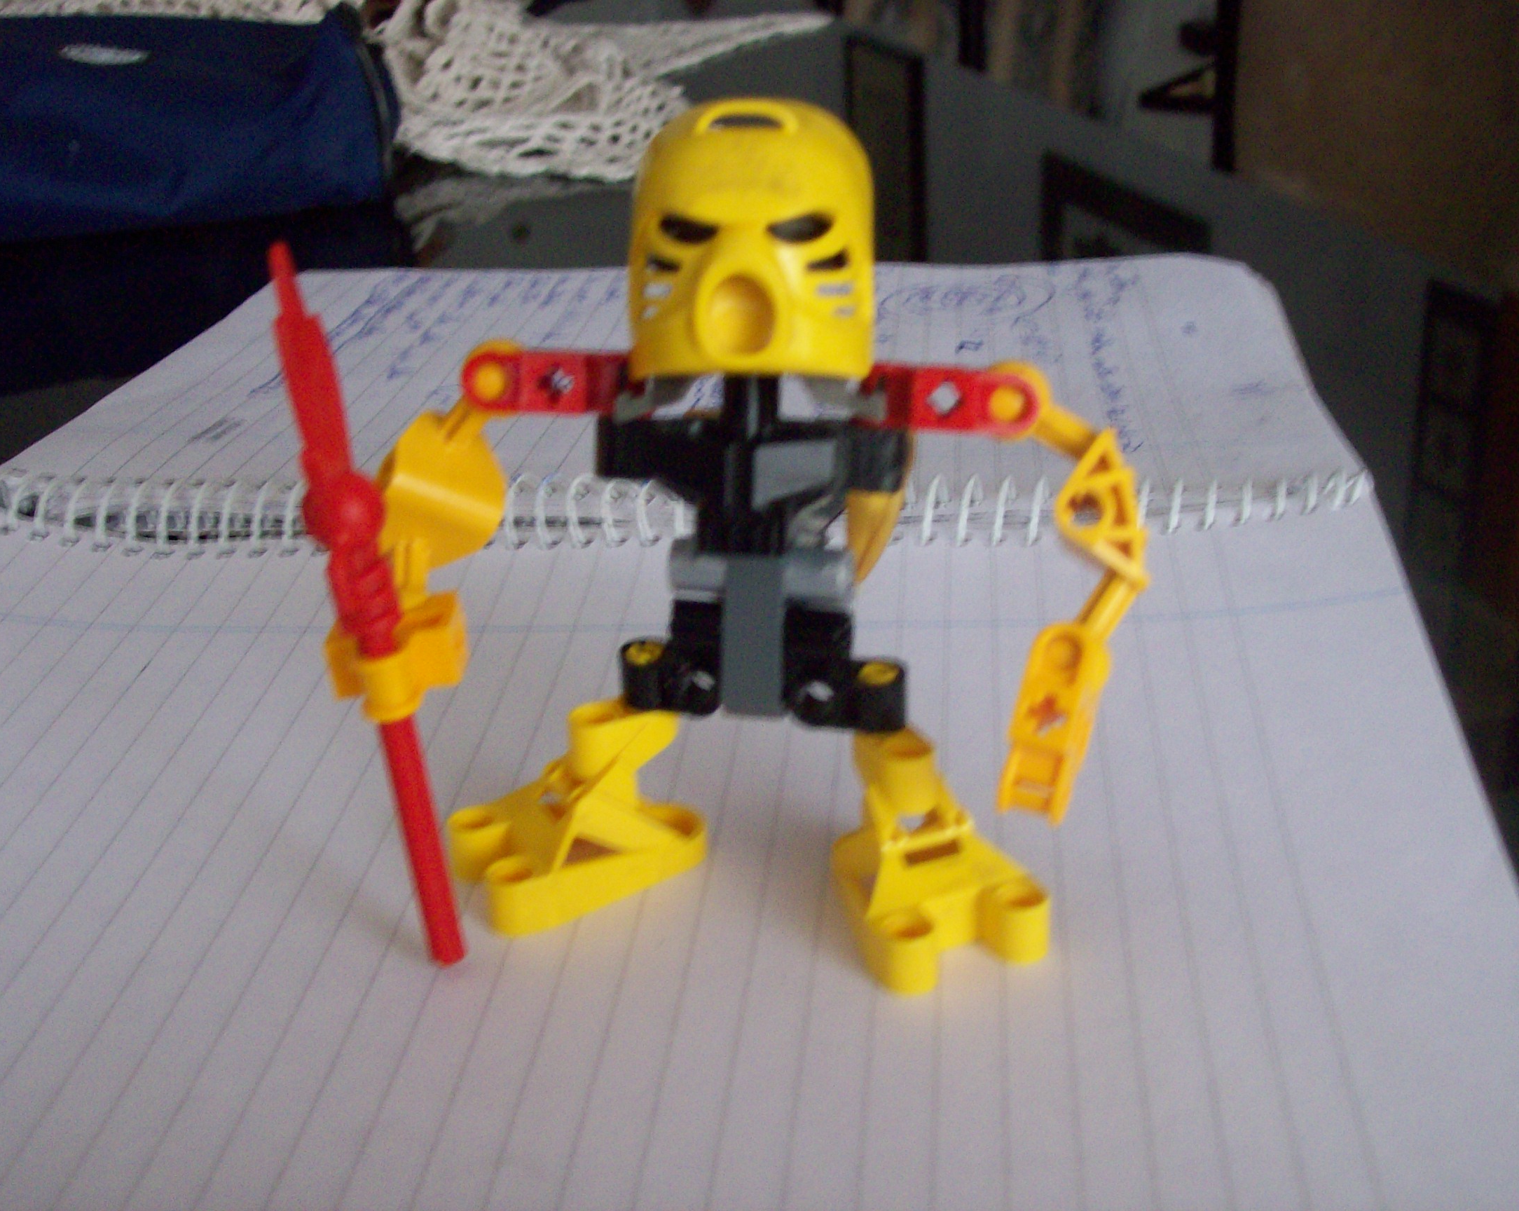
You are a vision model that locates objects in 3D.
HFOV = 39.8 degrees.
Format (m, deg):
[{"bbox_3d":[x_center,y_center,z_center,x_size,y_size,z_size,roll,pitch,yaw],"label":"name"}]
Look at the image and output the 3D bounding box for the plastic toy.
[{"bbox_3d":[-0.004,-0.010,0.262,0.102,0.108,0.047,3,25,15],"label":"plastic toy"}]

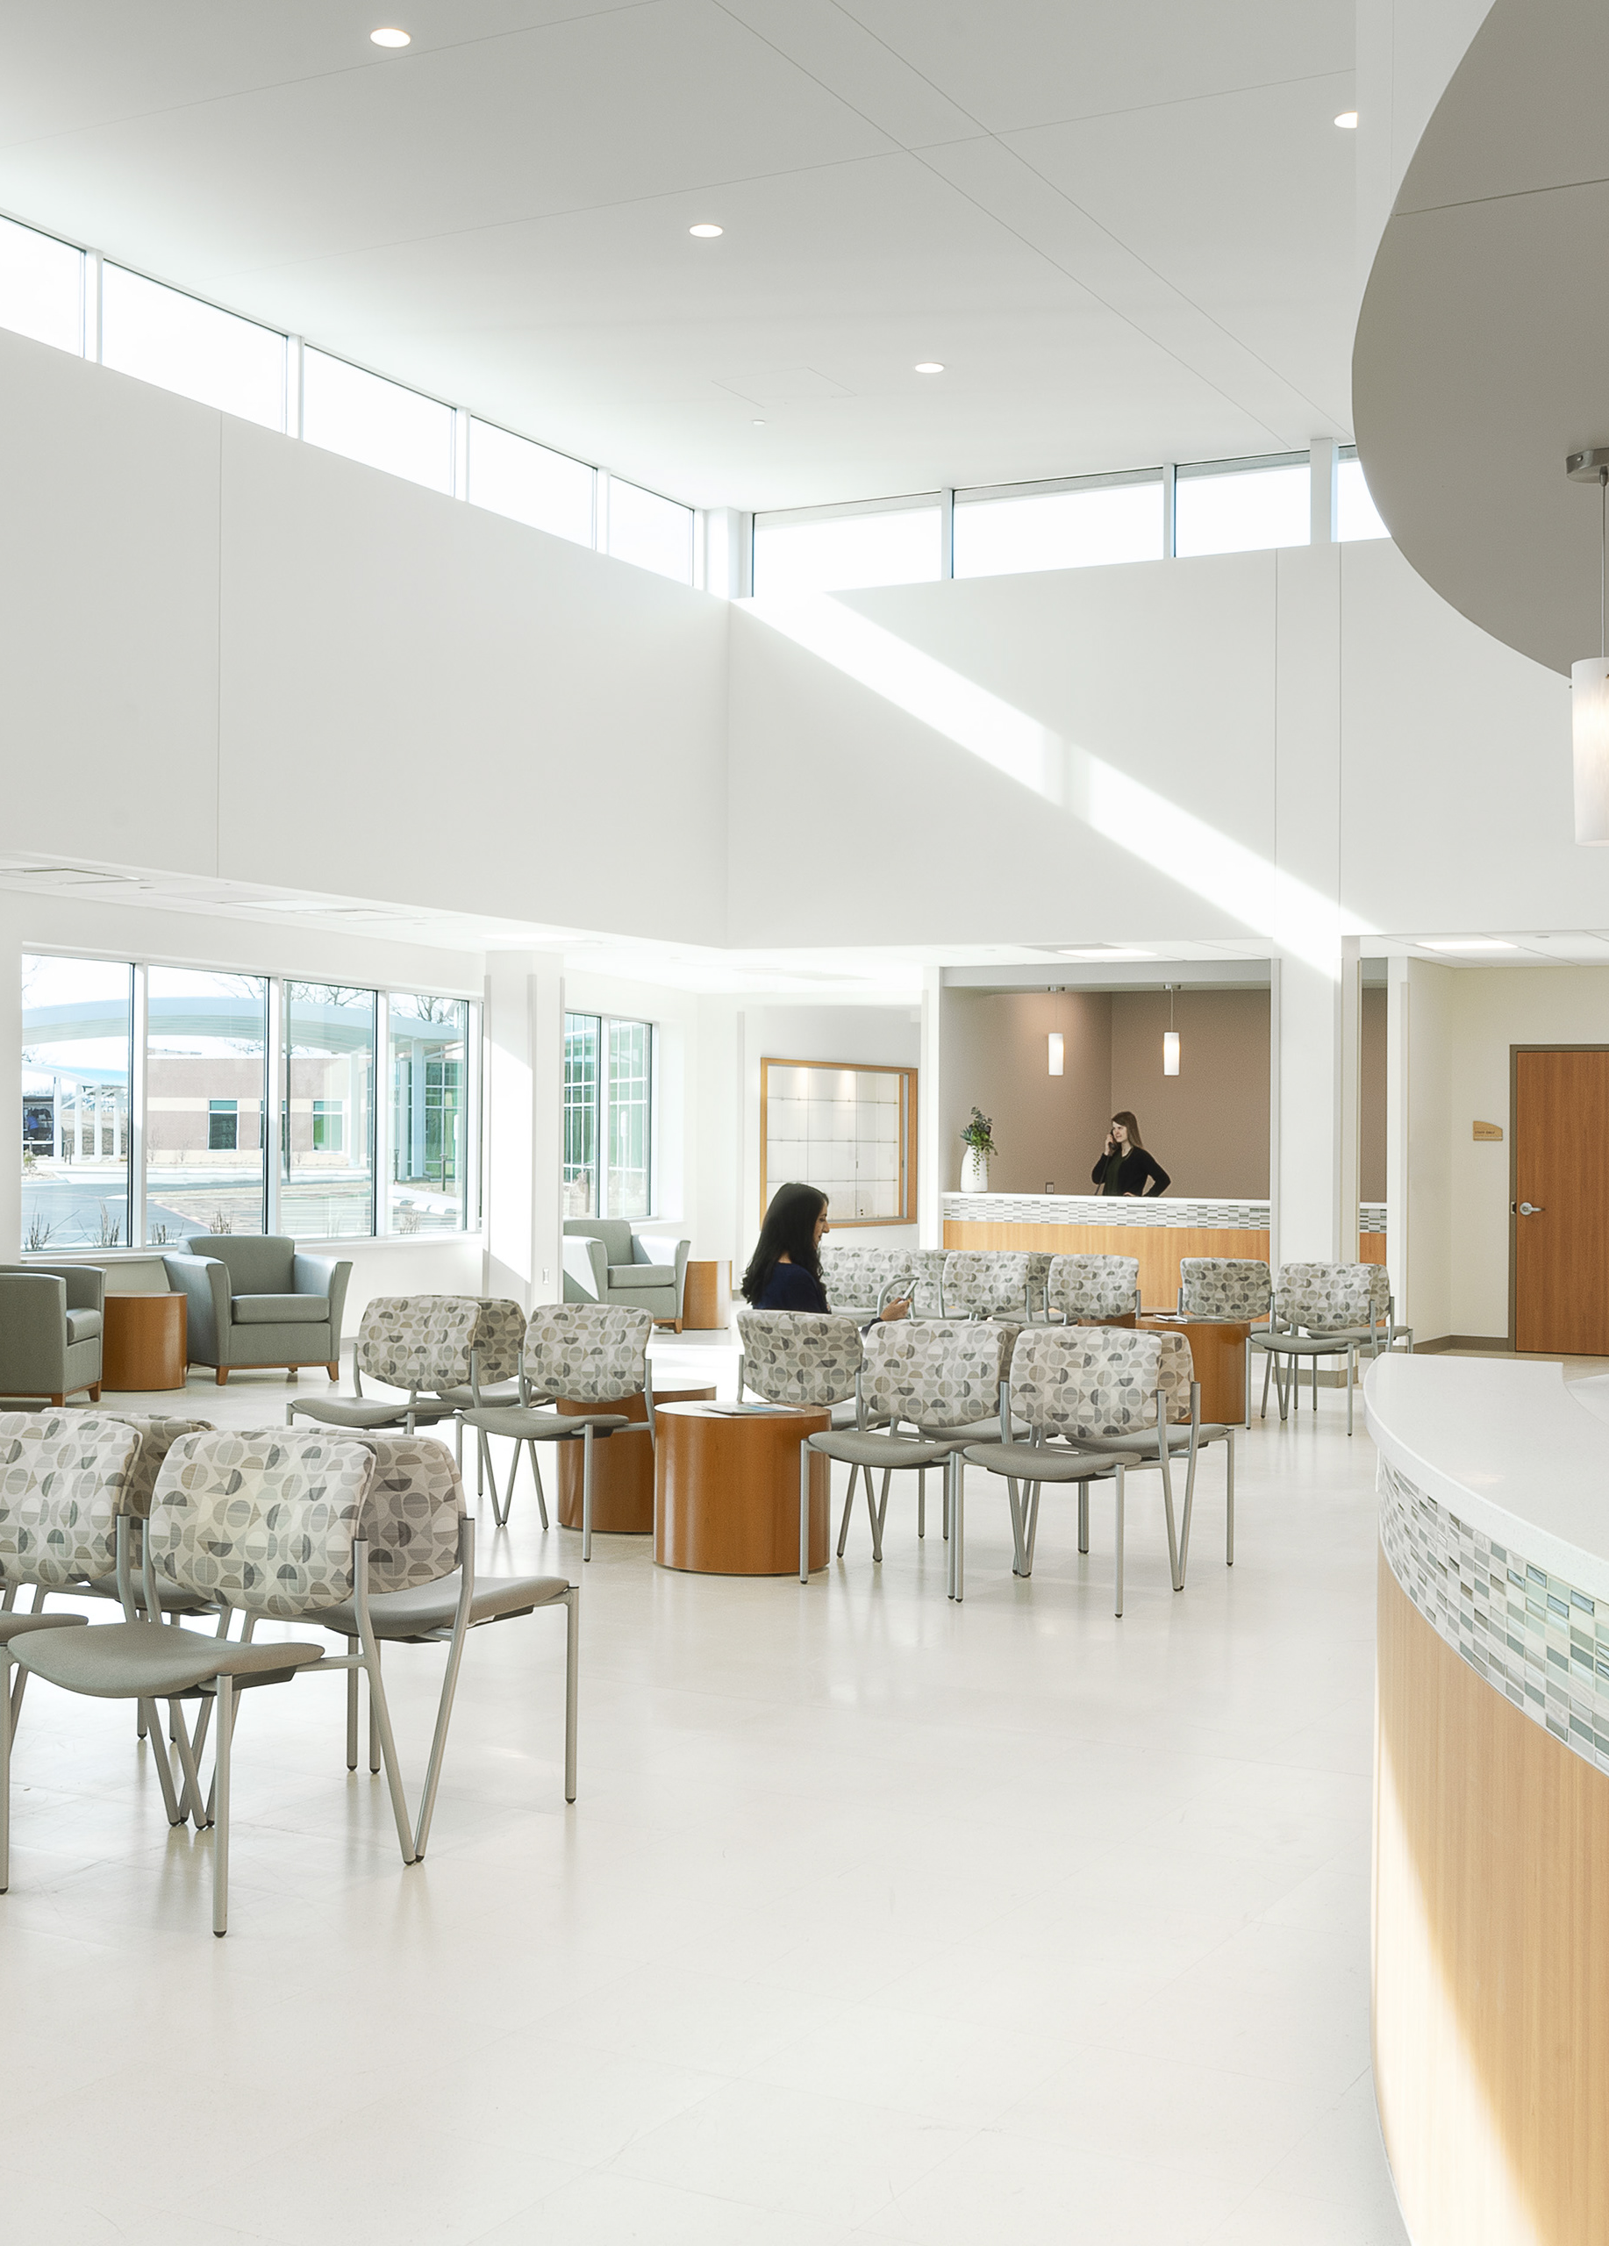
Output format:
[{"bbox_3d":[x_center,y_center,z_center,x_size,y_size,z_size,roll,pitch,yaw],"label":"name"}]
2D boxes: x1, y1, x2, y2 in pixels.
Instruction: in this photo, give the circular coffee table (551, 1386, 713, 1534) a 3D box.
[{"bbox_3d":[-0.632,1.251,9.550,0.610,0.520,0.610,1,0,0],"label":"circular coffee table"}]

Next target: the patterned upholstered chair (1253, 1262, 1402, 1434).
[{"bbox_3d":[2.603,1.130,12.906,0.565,0.845,0.580,0,0,28],"label":"patterned upholstered chair"}]

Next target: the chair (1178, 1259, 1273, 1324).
[{"bbox_3d":[2.313,1.131,13.666,0.565,0.845,0.580,0,0,28],"label":"chair"}]

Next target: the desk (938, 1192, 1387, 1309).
[{"bbox_3d":[2.677,1.072,18.203,3.450,1.070,0.800,0,0,29],"label":"desk"}]

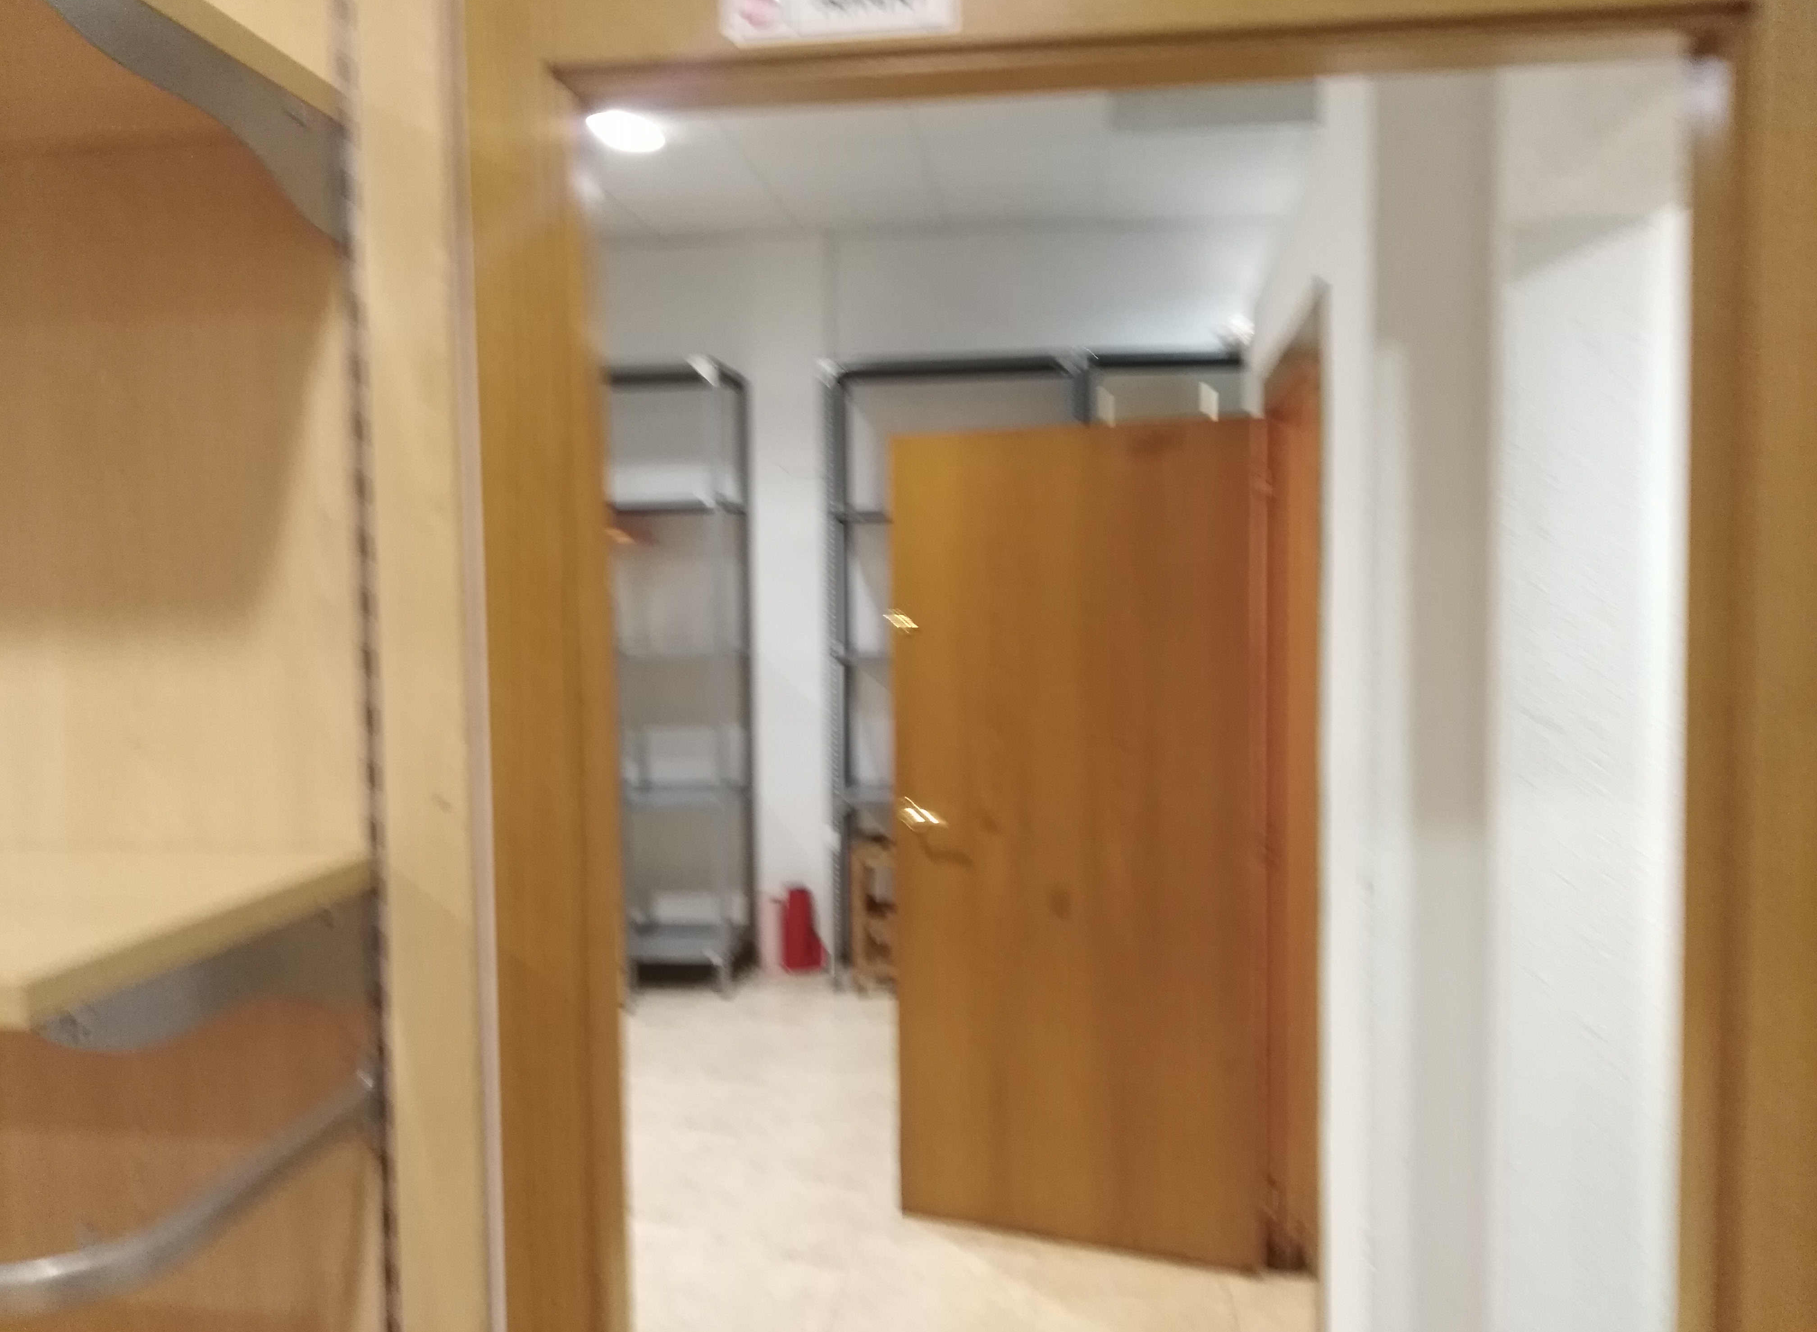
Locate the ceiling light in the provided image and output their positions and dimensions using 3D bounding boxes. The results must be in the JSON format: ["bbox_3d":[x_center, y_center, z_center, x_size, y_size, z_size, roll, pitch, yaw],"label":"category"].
[{"bbox_3d":[-0.924,-1.737,4.475,0.200,0.050,0.200,0,3,9],"label":"ceiling light"}]

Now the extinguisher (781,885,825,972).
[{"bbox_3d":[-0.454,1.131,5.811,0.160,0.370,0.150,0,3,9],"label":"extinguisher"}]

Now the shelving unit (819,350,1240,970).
[{"bbox_3d":[0.623,0.041,5.651,1.900,2.530,0.400,0,3,9],"label":"shelving unit"}]

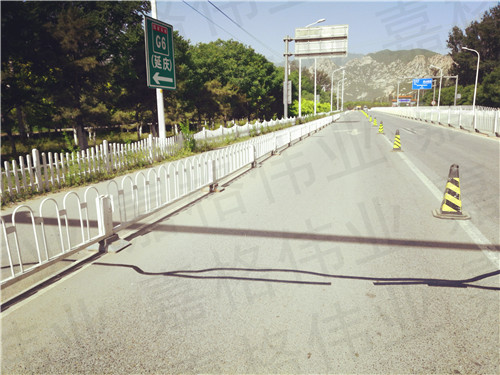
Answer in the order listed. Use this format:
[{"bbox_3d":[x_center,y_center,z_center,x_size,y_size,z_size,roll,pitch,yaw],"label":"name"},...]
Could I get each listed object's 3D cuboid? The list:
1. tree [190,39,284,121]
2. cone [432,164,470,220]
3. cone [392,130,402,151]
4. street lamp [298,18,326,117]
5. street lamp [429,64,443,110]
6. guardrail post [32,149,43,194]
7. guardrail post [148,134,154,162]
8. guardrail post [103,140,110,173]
[{"bbox_3d":[-1.204,-9.936,35.403,7.600,7.754,7.600,2,13,16],"label":"tree"},{"bbox_3d":[2.811,0.036,5.176,0.450,0.713,0.450,2,13,16],"label":"cone"},{"bbox_3d":[4.990,-1.586,12.683,0.400,0.700,0.400,2,12,16],"label":"cone"},{"bbox_3d":[6.487,-12.055,39.099,2.620,10.088,0.350,2,13,16],"label":"street lamp"},{"bbox_3d":[43.889,-23.160,89.219,2.400,10.500,0.300,2,12,16],"label":"street lamp"},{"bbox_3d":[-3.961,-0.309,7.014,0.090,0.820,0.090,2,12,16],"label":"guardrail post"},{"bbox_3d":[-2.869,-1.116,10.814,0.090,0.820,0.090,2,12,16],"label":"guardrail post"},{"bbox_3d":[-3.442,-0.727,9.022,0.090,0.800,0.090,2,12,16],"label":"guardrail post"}]

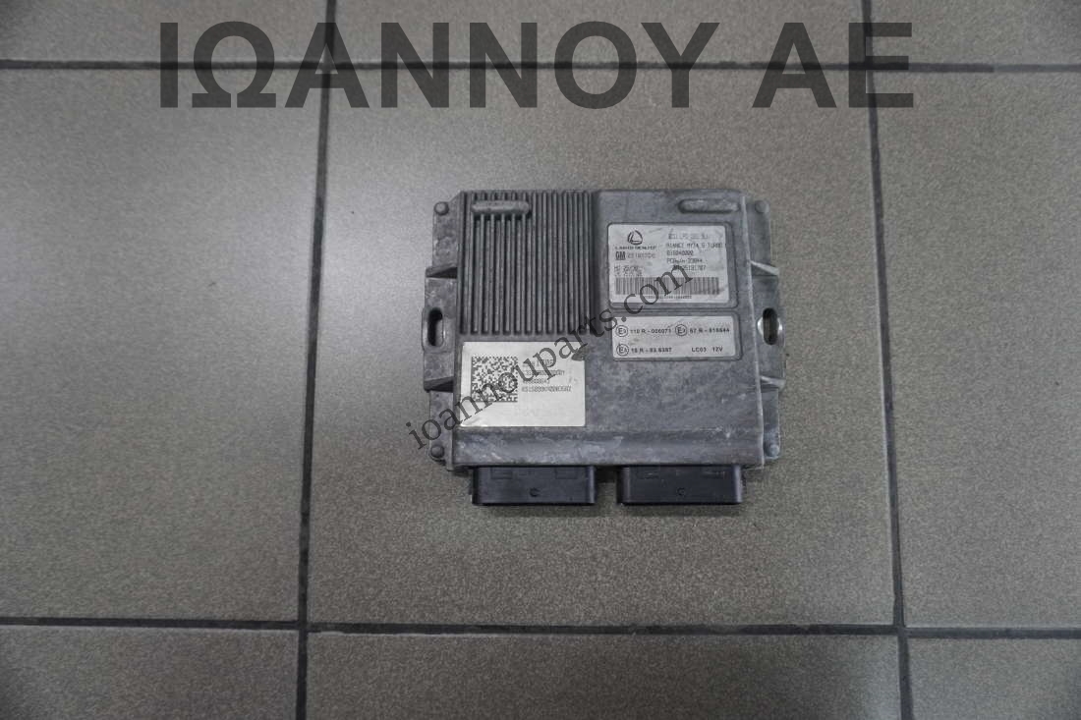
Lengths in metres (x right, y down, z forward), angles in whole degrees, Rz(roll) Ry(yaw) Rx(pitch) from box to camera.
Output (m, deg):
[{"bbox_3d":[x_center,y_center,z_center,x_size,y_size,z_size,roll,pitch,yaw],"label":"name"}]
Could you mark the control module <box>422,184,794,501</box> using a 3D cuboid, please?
[{"bbox_3d":[0.035,-0.007,0.396,0.201,0.037,0.168,0,82,0],"label":"control module"}]

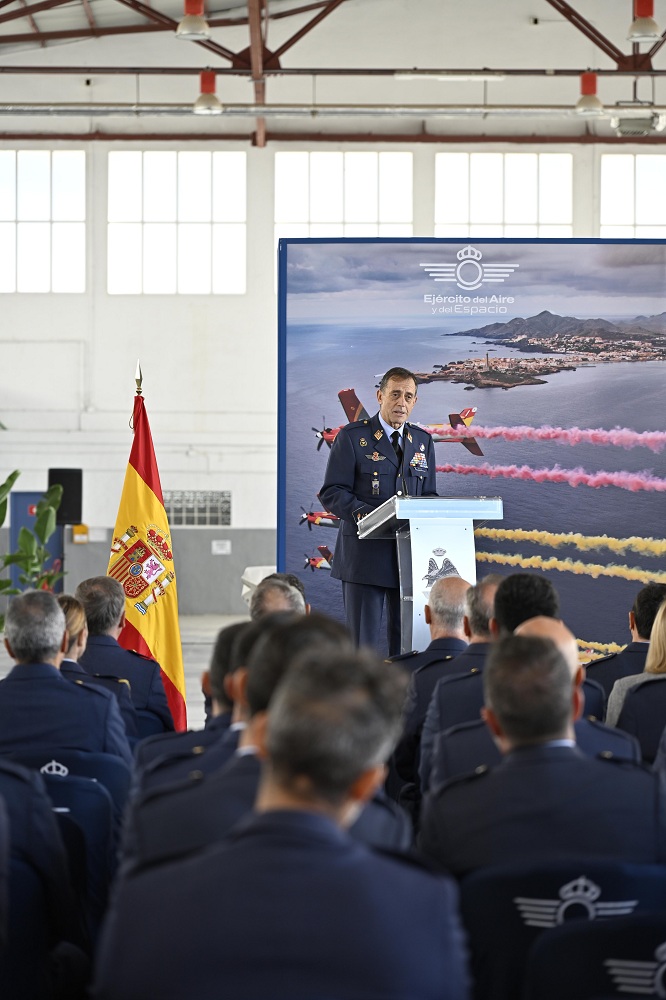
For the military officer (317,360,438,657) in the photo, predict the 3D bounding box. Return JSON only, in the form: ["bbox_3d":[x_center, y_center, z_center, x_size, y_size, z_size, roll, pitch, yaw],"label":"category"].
[{"bbox_3d":[0.200,0.295,14.650,0.560,1.760,0.430,0,0,-25],"label":"military officer"}]

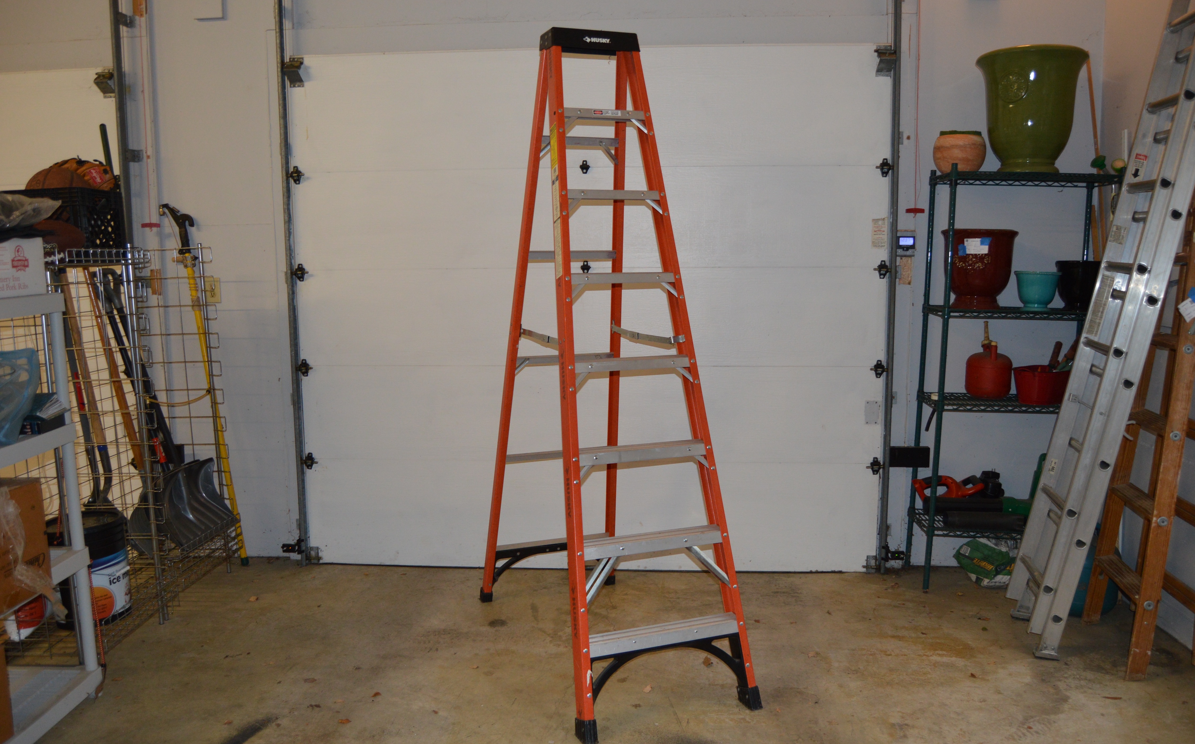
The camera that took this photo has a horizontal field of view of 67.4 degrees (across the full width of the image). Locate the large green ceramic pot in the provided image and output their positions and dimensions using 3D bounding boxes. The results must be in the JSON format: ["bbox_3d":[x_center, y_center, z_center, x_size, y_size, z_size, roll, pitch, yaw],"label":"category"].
[{"bbox_3d":[1.899,-1.118,3.935,0.445,0.512,0.445,1,6,0],"label":"large green ceramic pot"}]

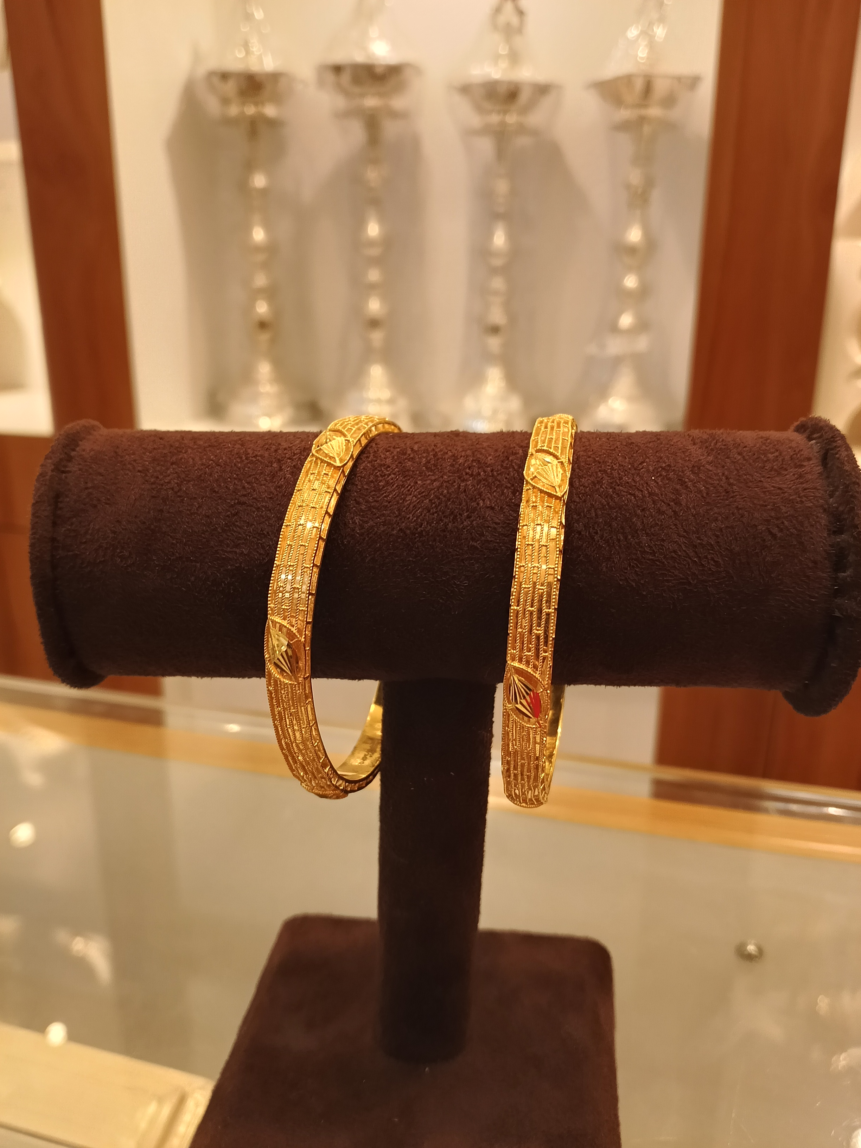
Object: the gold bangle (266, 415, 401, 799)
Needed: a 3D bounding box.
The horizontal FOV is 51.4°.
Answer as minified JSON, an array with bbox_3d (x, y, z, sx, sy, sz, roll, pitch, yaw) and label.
[{"bbox_3d":[-0.012,0.005,0.159,0.007,0.066,0.066,5,16,15],"label":"gold bangle"}]

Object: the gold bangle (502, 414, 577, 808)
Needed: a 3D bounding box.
[{"bbox_3d":[0.020,0.006,0.155,0.007,0.066,0.066,5,16,11],"label":"gold bangle"}]

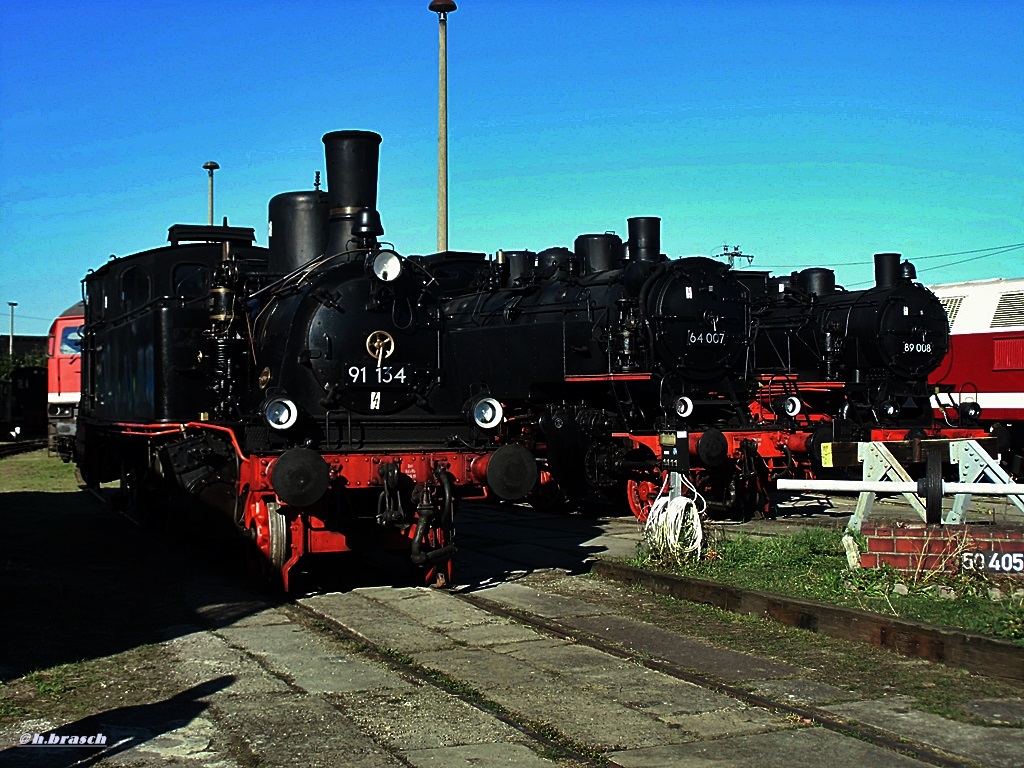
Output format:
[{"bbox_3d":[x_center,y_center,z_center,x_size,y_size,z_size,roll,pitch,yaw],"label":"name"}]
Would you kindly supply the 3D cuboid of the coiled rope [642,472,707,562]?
[{"bbox_3d":[1.578,1.296,13.500,0.580,0.820,0.380,0,0,7],"label":"coiled rope"}]

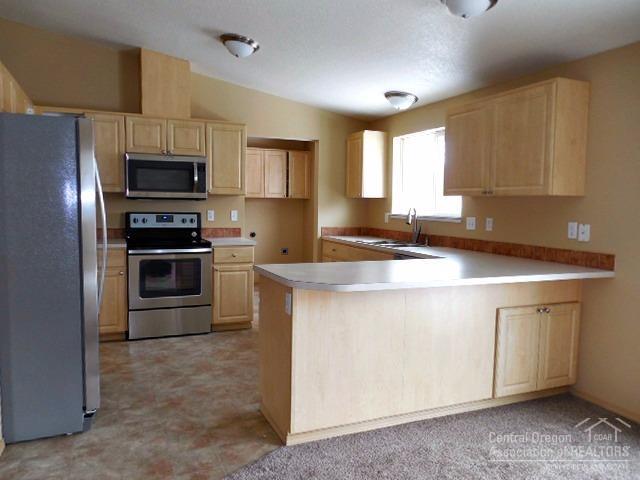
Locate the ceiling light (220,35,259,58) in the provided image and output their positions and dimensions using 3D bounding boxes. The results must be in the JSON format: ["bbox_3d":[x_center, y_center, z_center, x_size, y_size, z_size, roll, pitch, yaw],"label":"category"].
[{"bbox_3d":[-0.692,-1.644,3.981,0.340,0.120,0.340,9,1,-24],"label":"ceiling light"}]

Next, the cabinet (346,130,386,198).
[{"bbox_3d":[0.587,-0.911,5.798,0.325,0.773,0.401,-1,5,-24],"label":"cabinet"}]

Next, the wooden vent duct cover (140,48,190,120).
[{"bbox_3d":[-1.597,-1.559,4.797,0.460,0.670,0.330,-1,4,-22],"label":"wooden vent duct cover"}]

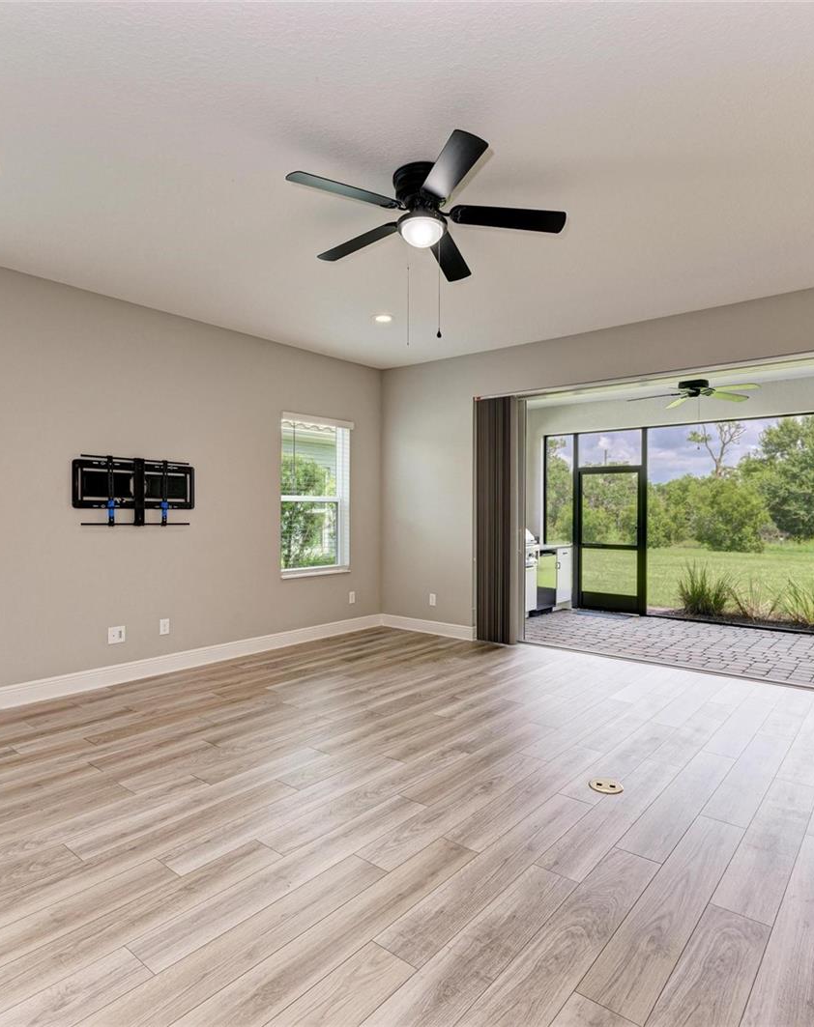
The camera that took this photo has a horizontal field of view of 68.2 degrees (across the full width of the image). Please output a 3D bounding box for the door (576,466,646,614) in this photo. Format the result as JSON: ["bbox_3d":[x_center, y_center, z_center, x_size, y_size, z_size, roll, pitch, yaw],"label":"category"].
[{"bbox_3d":[2.826,0.361,8.368,0.942,2.020,0.050,0,0,40],"label":"door"}]

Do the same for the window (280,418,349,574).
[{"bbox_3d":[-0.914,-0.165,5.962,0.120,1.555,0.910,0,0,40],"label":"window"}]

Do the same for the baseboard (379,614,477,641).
[{"bbox_3d":[0.190,1.192,6.280,1.216,0.135,0.016,0,0,40],"label":"baseboard"}]

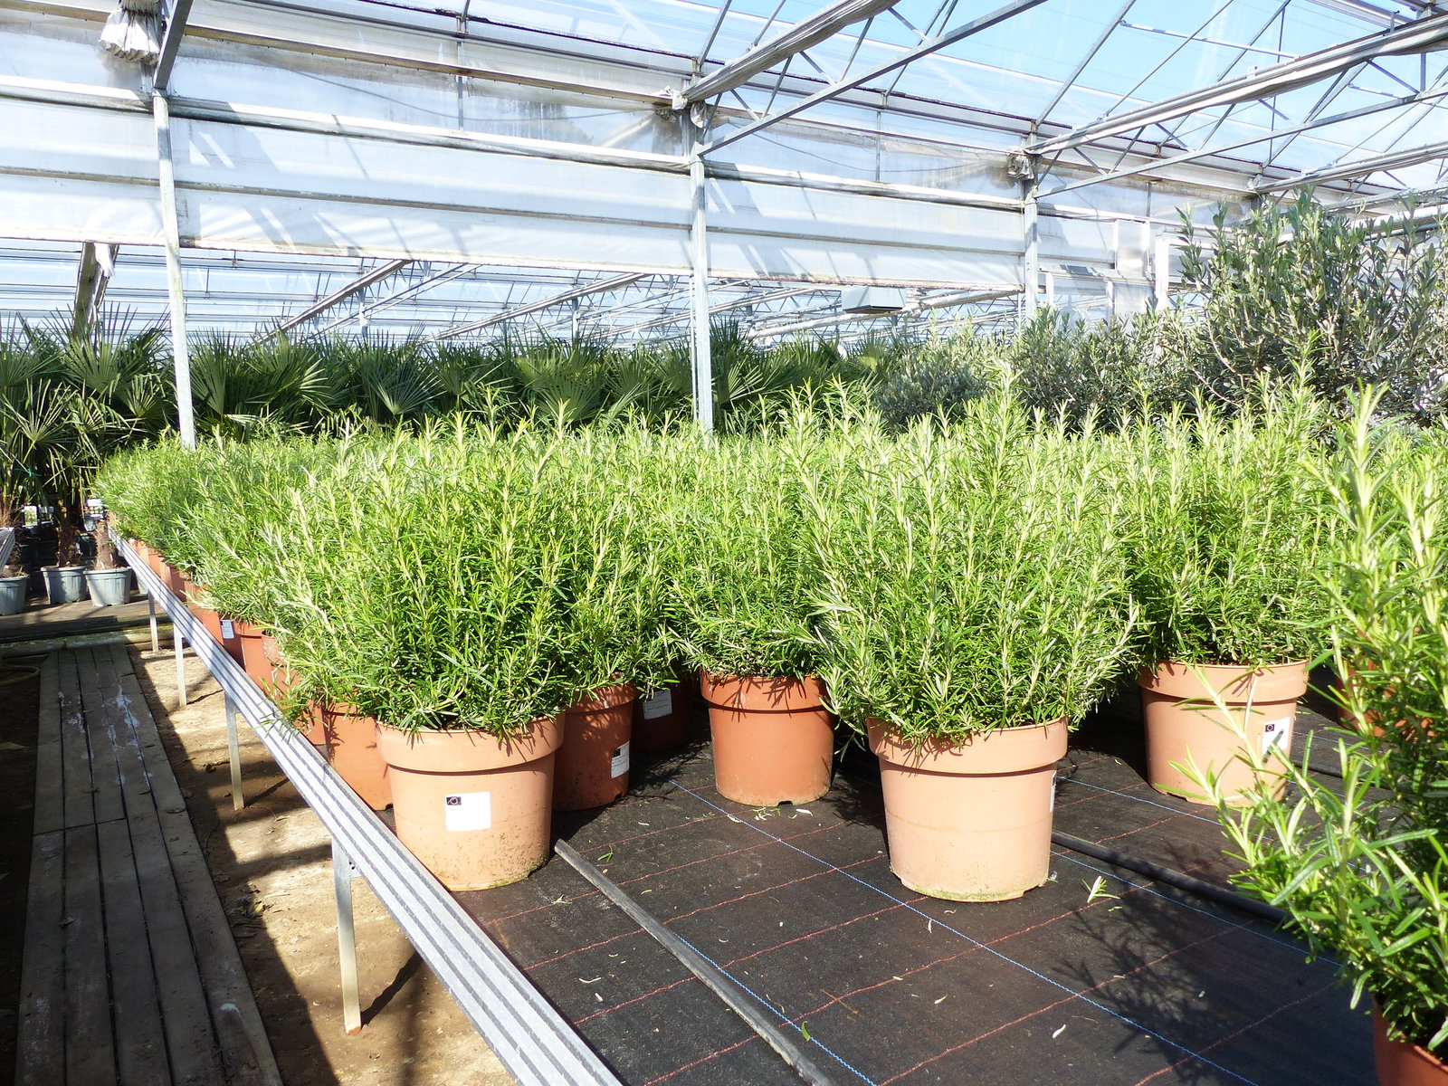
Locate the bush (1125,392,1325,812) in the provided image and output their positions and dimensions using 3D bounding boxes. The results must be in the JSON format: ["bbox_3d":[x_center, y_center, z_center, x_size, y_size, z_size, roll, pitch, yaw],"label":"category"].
[{"bbox_3d":[0.810,0.073,1.685,0.340,0.646,0.340,-2,6,0],"label":"bush"}]

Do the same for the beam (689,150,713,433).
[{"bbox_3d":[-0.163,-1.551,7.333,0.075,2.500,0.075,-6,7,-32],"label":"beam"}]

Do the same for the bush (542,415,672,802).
[{"bbox_3d":[-0.250,0.123,1.745,0.345,0.625,0.345,-2,6,0],"label":"bush"}]

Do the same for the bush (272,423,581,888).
[{"bbox_3d":[-0.410,0.153,1.490,0.420,0.628,0.400,-2,6,0],"label":"bush"}]

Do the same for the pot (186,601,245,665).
[{"bbox_3d":[-1.526,0.244,3.216,0.225,0.202,0.225,-2,6,0],"label":"pot"}]

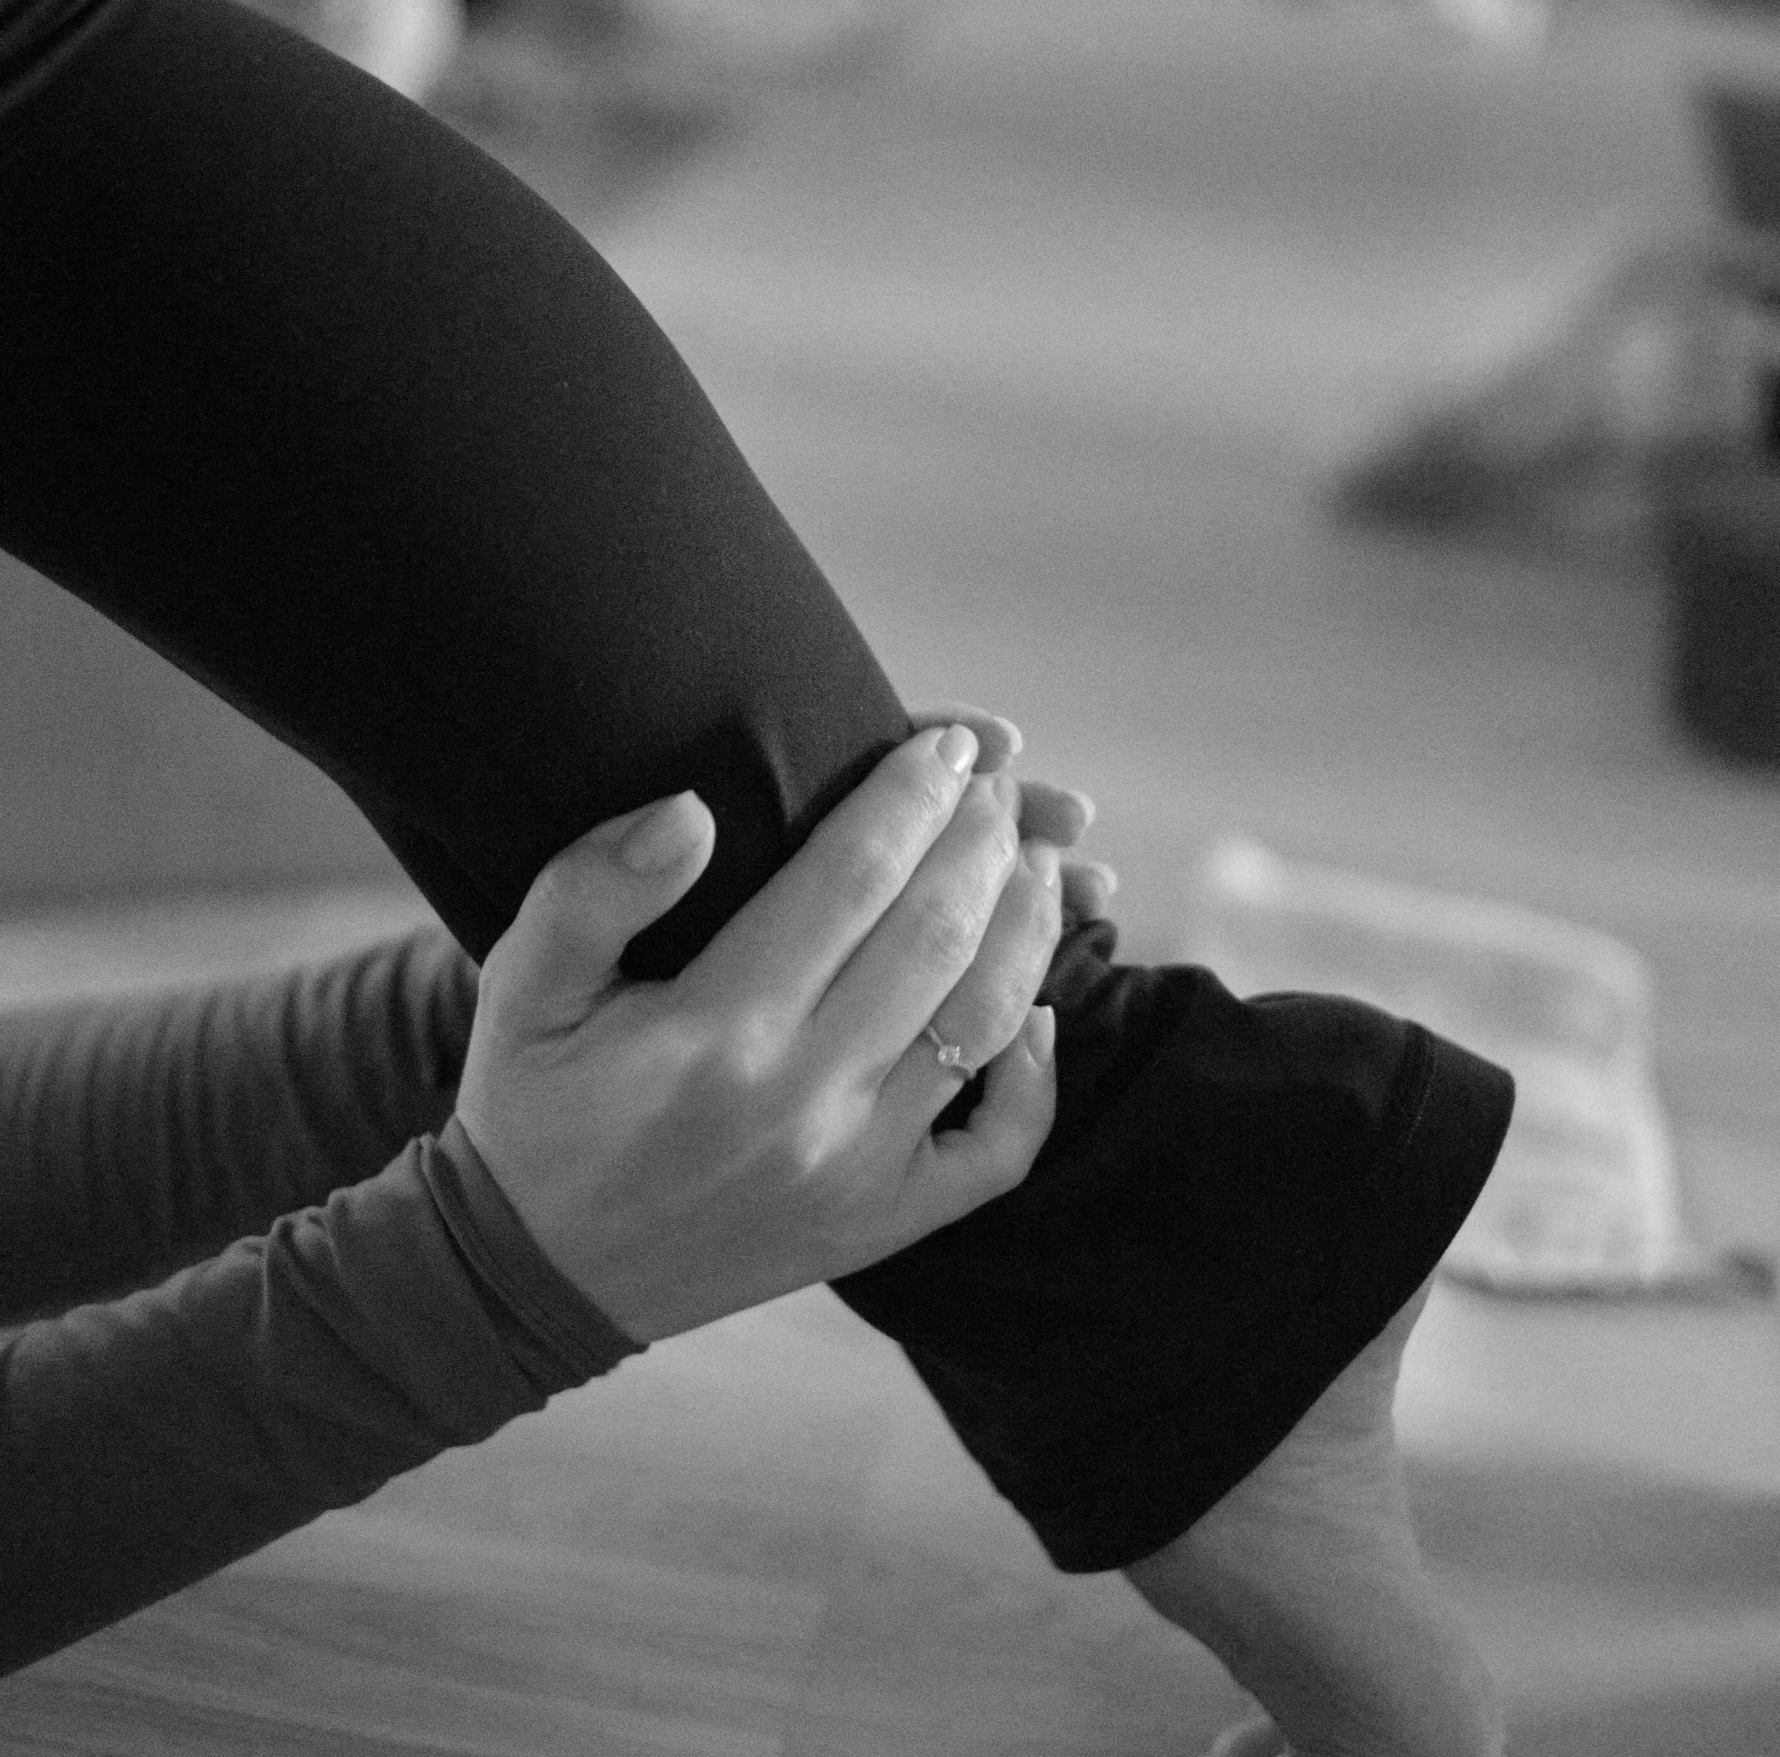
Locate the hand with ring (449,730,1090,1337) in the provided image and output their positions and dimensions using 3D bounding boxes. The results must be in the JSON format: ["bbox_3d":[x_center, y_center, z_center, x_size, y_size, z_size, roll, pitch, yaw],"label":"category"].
[{"bbox_3d":[-0.022,0.029,0.770,0.135,0.130,0.110,0,23,0],"label":"hand with ring"}]

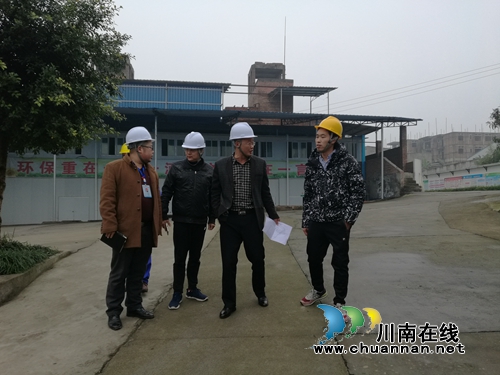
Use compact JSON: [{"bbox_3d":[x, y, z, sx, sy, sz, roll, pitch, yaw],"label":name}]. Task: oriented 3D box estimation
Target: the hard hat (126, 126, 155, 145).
[{"bbox_3d":[-1.030,-0.496,3.650,0.280,0.160,0.220,-8,2,-8],"label":"hard hat"}]

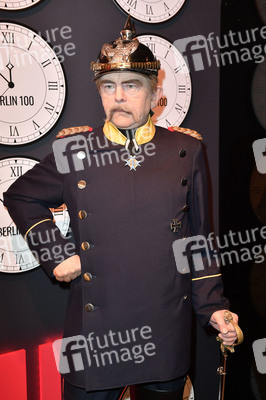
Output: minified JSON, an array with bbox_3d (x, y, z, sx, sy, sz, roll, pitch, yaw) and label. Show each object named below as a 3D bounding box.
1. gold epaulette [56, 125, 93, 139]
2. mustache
[{"bbox_3d":[-0.189,-0.220,1.790,0.118,0.022,0.050,-15,12,4],"label":"gold epaulette"},{"bbox_3d":[-0.037,-0.266,1.690,0.070,0.034,0.030,1,8,18],"label":"mustache"}]

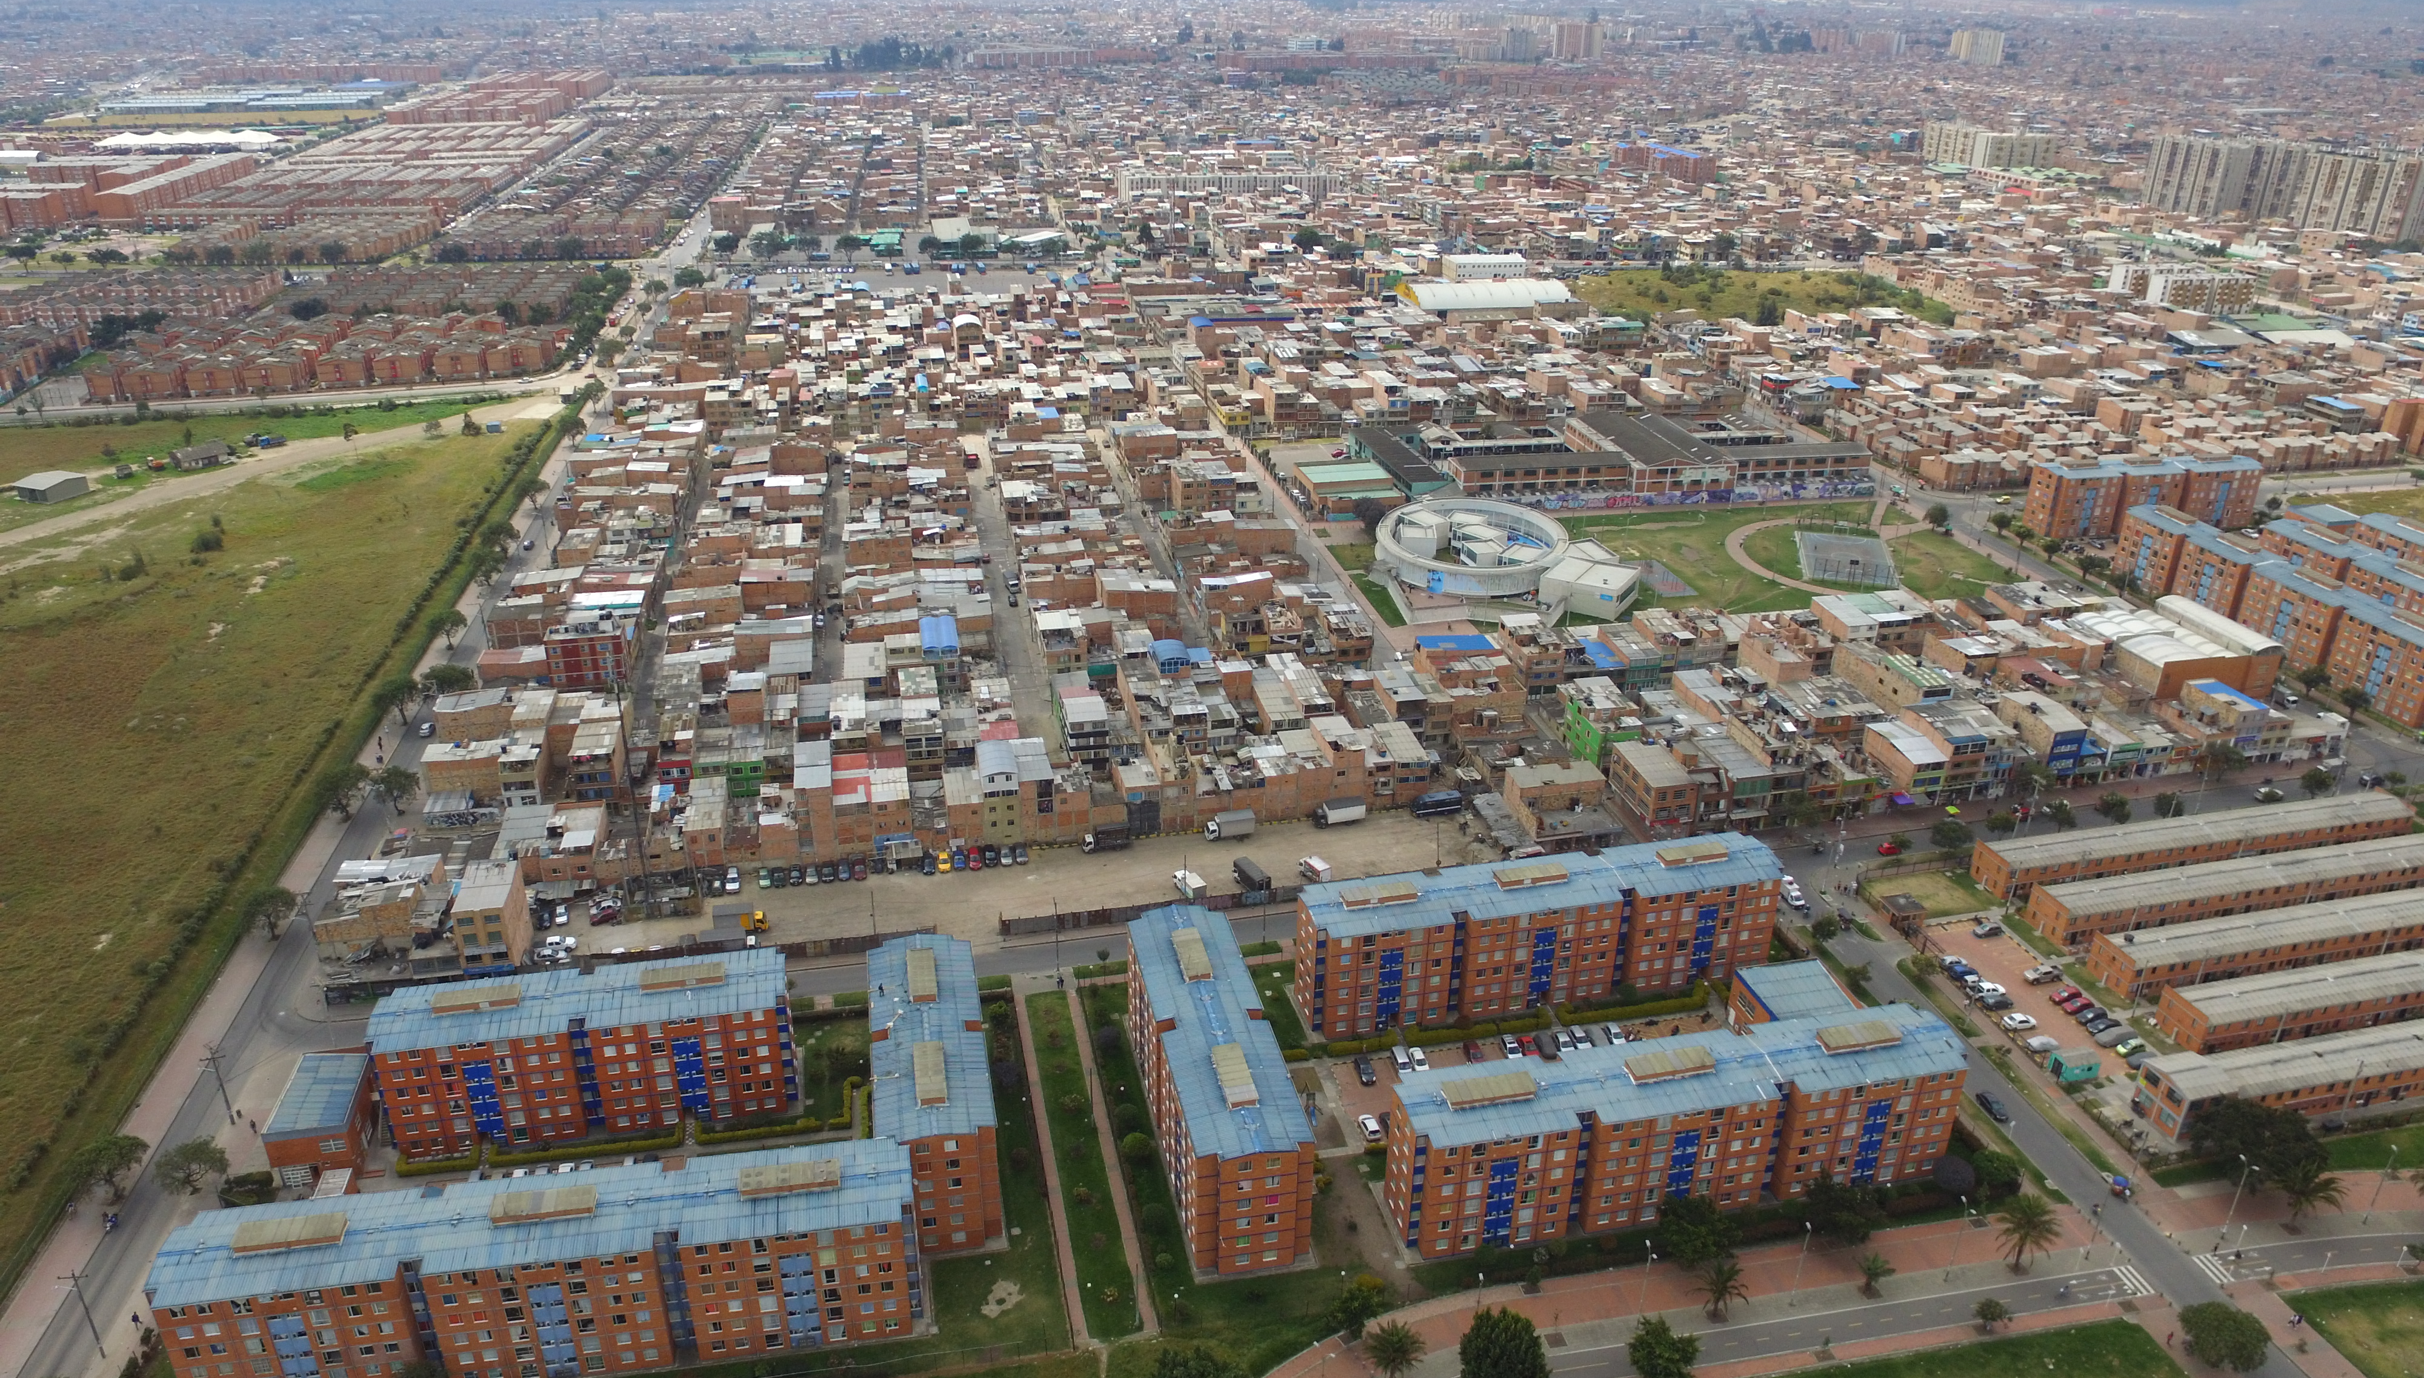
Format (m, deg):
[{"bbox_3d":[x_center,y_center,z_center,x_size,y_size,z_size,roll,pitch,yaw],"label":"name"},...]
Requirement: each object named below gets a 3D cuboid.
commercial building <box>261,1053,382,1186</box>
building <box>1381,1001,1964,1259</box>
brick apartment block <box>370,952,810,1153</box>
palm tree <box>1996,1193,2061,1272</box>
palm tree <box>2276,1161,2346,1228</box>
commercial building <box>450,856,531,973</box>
[{"bbox_3d":[-94.033,45.835,149.562,7.510,7.000,11.780,-4,26,-11],"label":"commercial building"},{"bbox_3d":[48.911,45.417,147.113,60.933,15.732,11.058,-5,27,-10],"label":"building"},{"bbox_3d":[-68.021,39.549,154.786,41.760,15.600,10.960,-4,26,-11],"label":"brick apartment block"},{"bbox_3d":[81.379,54.864,138.944,6.300,7.800,6.300,1,26,0],"label":"palm tree"},{"bbox_3d":[111.963,52.527,143.514,6.840,6.612,6.840,0,27,0],"label":"palm tree"},{"bbox_3d":[-92.224,30.423,180.797,5.643,11.628,10.944,-6,27,-12],"label":"commercial building"}]

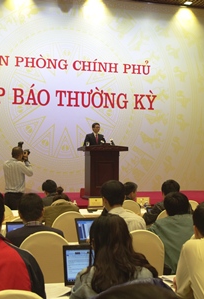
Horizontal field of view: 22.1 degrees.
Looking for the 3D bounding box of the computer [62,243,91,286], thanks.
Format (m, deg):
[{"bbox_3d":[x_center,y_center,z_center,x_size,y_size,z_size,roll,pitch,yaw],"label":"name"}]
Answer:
[{"bbox_3d":[-0.014,0.645,2.784,0.335,0.225,0.315,1,-1,-13],"label":"computer"}]

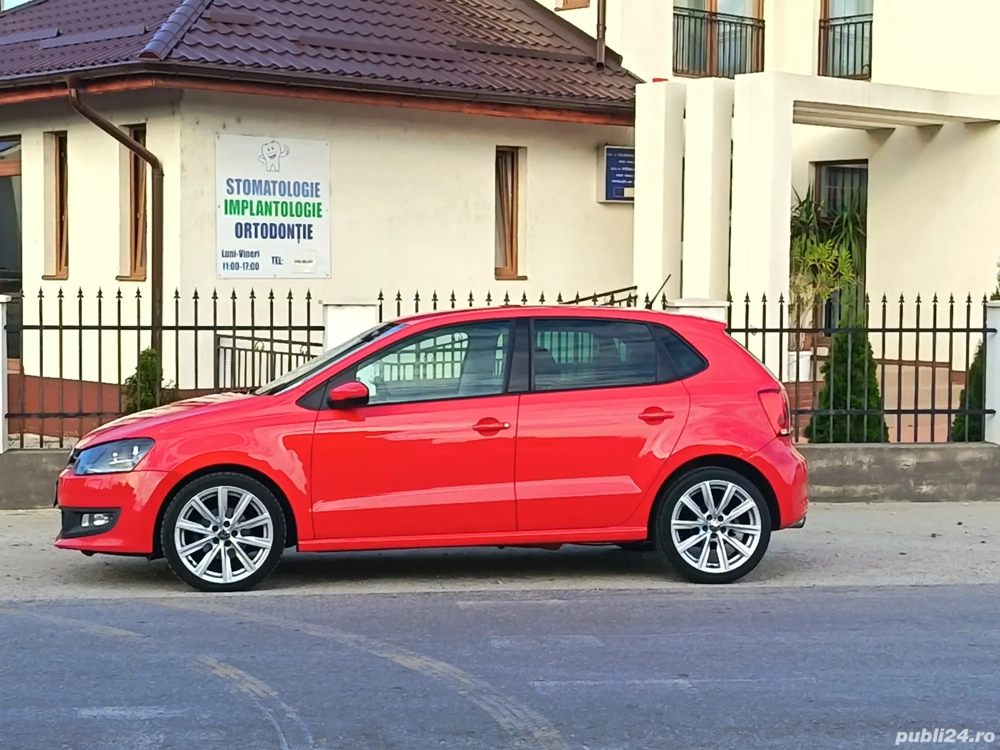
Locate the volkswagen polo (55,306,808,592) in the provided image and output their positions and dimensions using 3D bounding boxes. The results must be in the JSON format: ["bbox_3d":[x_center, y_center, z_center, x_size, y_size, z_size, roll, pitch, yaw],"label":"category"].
[{"bbox_3d":[-0.325,0.287,9.870,3.970,1.445,1.700,0,4,-10],"label":"volkswagen polo"}]

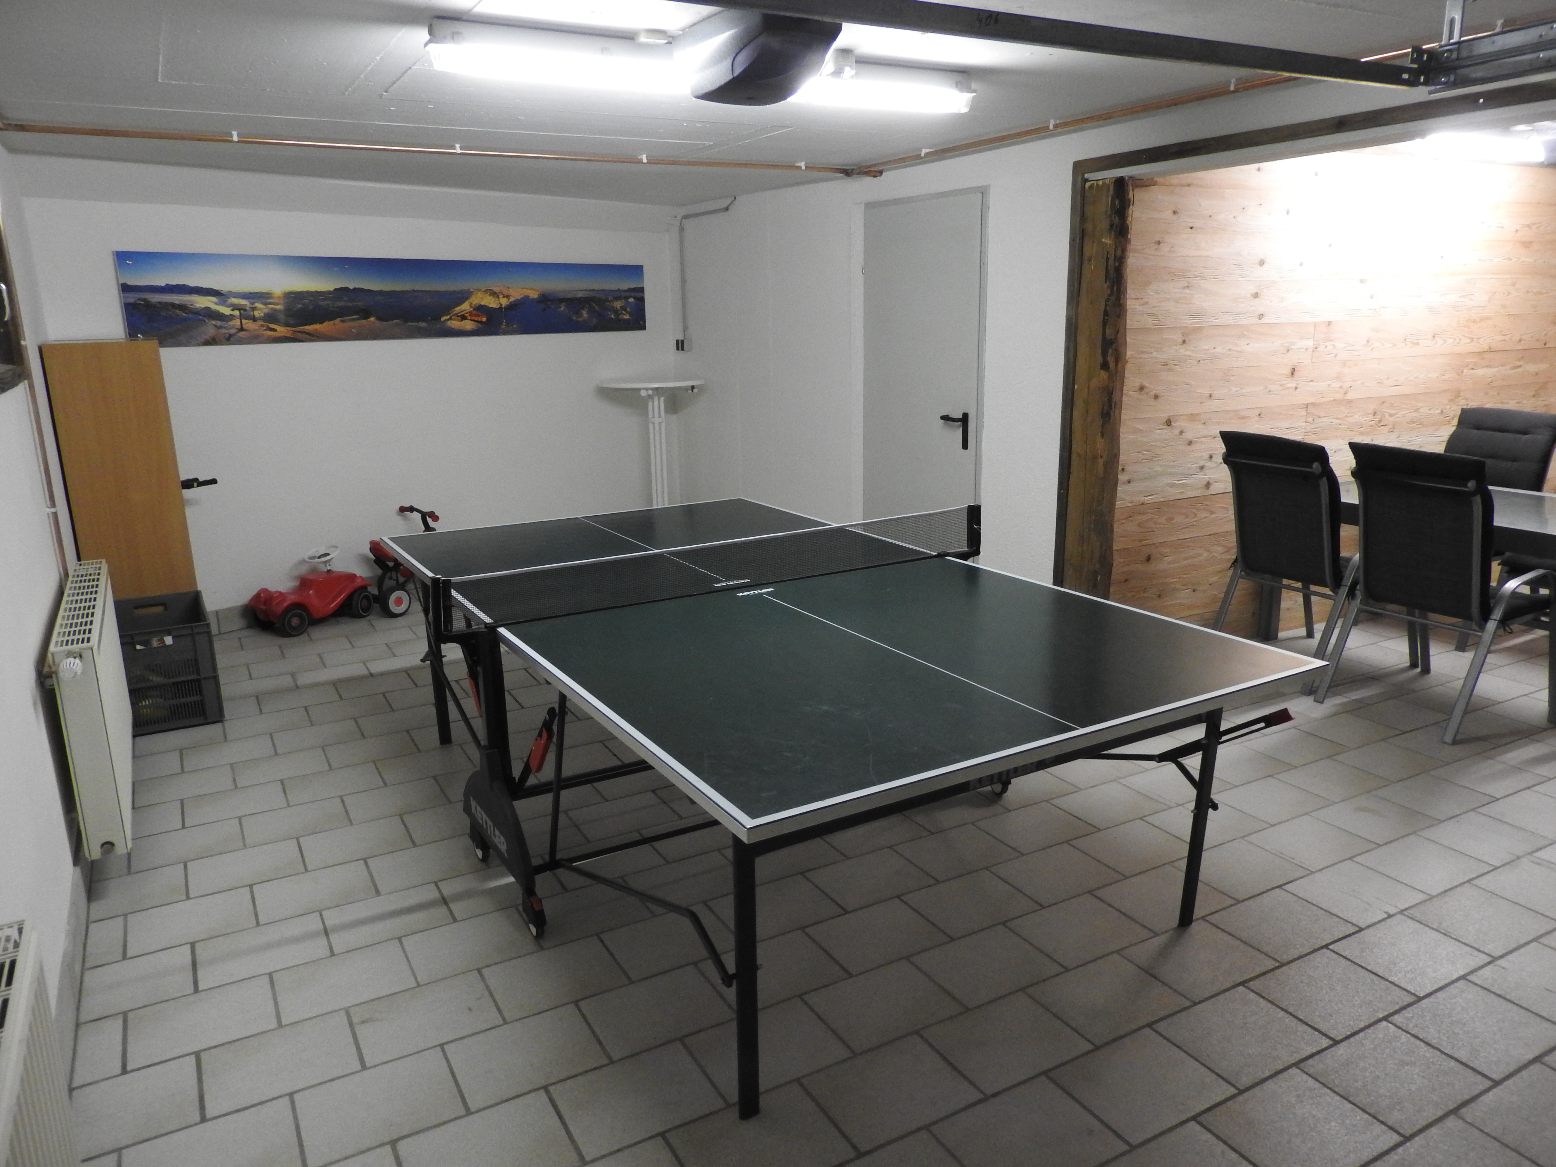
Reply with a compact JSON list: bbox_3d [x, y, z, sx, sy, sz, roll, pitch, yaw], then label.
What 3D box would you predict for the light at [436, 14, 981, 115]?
[{"bbox_3d":[-0.133,-1.380,2.913,1.575,0.103,0.100,-7,16,-25],"label":"light"}]

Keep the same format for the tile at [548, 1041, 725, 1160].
[{"bbox_3d":[-0.288,1.046,2.191,0.297,0.012,0.234,-8,16,-28],"label":"tile"}]

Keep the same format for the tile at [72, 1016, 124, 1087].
[{"bbox_3d":[-1.483,1.024,2.362,0.087,0.010,0.225,-8,16,-28],"label":"tile"}]

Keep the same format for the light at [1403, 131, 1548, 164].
[{"bbox_3d":[2.907,-1.813,4.505,1.030,0.095,0.110,-7,15,-24],"label":"light"}]

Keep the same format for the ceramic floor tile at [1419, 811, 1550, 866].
[{"bbox_3d":[2.117,0.767,3.233,0.298,0.010,0.225,-8,16,-28],"label":"ceramic floor tile"}]

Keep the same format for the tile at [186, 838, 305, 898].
[{"bbox_3d":[-1.547,0.830,3.140,0.299,0.010,0.236,-8,16,-28],"label":"tile"}]

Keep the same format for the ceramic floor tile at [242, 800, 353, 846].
[{"bbox_3d":[-1.522,0.756,3.409,0.297,0.012,0.234,-8,16,-28],"label":"ceramic floor tile"}]

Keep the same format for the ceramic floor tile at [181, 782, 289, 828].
[{"bbox_3d":[-1.788,0.730,3.554,0.298,0.010,0.225,-8,16,-28],"label":"ceramic floor tile"}]

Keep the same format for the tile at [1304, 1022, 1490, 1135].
[{"bbox_3d":[1.281,1.025,2.241,0.299,0.010,0.236,-8,16,-28],"label":"tile"}]

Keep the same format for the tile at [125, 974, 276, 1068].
[{"bbox_3d":[-1.303,0.994,2.446,0.297,0.012,0.234,-8,16,-28],"label":"tile"}]

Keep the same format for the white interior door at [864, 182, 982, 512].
[{"bbox_3d":[0.701,-0.820,5.345,0.060,2.060,0.872,-10,17,-33],"label":"white interior door"}]

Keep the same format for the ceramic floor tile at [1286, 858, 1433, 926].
[{"bbox_3d":[1.577,0.847,2.943,0.299,0.010,0.236,-8,16,-28],"label":"ceramic floor tile"}]

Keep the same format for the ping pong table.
[{"bbox_3d":[-0.100,0.301,3.292,1.820,0.912,2.740,-9,16,-30],"label":"ping pong table"}]

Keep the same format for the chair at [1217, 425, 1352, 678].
[{"bbox_3d":[2.351,-0.138,4.672,0.790,1.025,0.570,-7,16,-25],"label":"chair"}]

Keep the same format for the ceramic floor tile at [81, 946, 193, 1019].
[{"bbox_3d":[-1.542,0.964,2.600,0.231,0.010,0.236,-8,16,-28],"label":"ceramic floor tile"}]

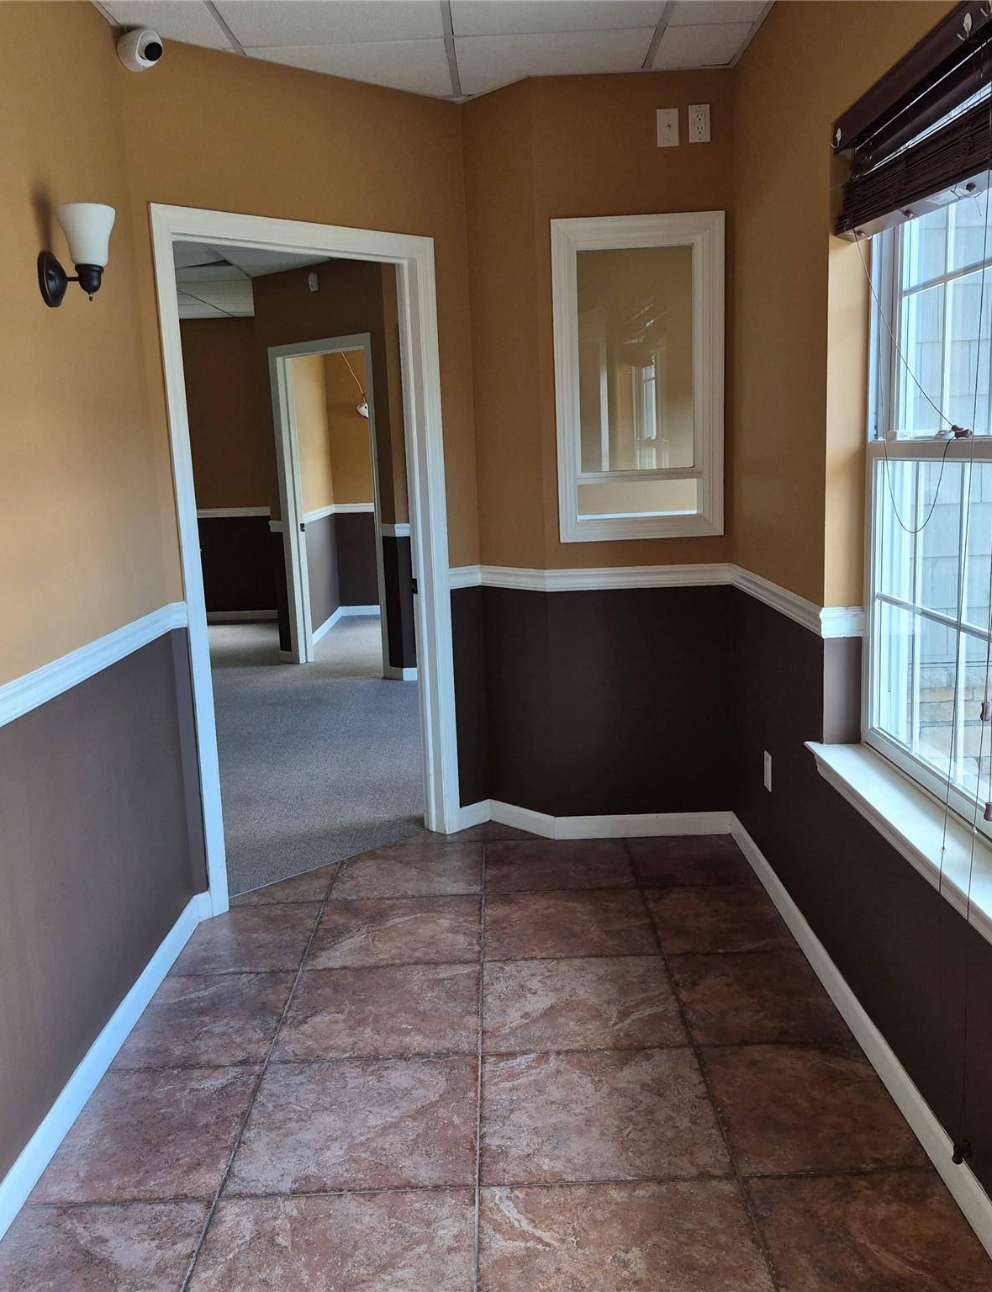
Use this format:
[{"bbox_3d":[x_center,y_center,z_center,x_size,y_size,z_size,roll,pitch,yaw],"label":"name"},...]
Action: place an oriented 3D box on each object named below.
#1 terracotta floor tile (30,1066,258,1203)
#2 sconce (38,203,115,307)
[{"bbox_3d":[-0.743,1.045,2.477,0.388,0.010,0.487,-2,10,0],"label":"terracotta floor tile"},{"bbox_3d":[-0.944,-0.882,2.607,0.168,0.214,0.134,-2,9,2],"label":"sconce"}]

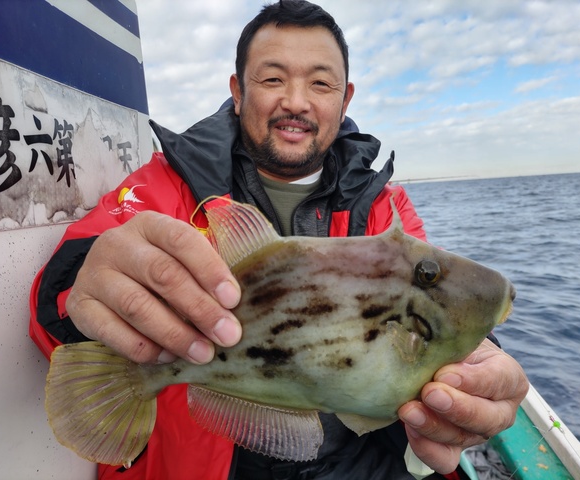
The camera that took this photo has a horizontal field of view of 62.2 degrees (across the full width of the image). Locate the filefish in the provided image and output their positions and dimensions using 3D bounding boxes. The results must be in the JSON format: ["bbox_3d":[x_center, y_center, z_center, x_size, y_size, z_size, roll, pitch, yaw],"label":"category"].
[{"bbox_3d":[-0.008,0.059,0.318,0.314,0.178,0.055,-12,2,0],"label":"filefish"}]

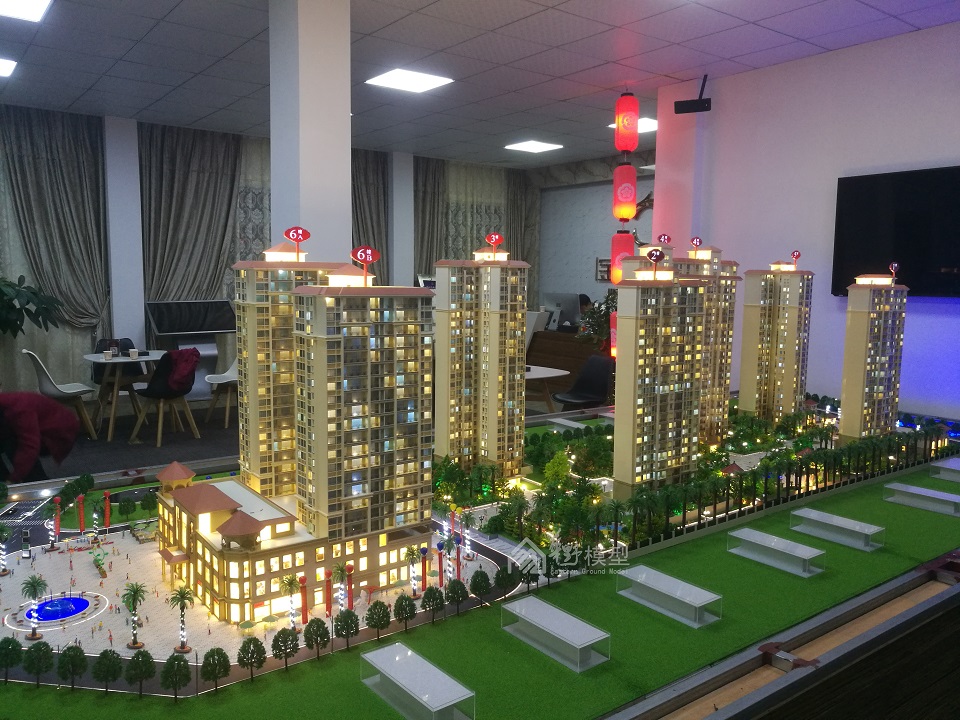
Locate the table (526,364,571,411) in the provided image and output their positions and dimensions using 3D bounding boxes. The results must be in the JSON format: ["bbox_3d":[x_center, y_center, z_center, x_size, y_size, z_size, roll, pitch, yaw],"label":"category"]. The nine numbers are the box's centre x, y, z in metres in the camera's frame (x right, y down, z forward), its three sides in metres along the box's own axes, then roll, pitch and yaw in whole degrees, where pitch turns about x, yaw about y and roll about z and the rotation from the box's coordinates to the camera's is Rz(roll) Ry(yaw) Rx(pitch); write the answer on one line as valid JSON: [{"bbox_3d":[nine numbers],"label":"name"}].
[{"bbox_3d":[0.301,0.465,6.687,0.800,0.745,0.800,-4,8,-37],"label":"table"}]

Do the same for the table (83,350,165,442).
[{"bbox_3d":[-3.255,0.307,7.127,0.800,0.725,0.760,-4,8,-37],"label":"table"}]

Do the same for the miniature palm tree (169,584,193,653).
[{"bbox_3d":[-0.736,0.640,1.844,0.061,0.169,0.061,-4,8,-37],"label":"miniature palm tree"}]

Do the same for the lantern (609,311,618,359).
[{"bbox_3d":[1.230,-0.208,6.495,0.197,0.500,0.197,-4,8,-37],"label":"lantern"}]

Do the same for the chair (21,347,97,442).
[{"bbox_3d":[-3.921,0.335,6.999,0.550,0.840,0.490,-4,8,-37],"label":"chair"}]

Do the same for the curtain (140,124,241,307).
[{"bbox_3d":[-3.342,-1.126,8.822,1.200,3.050,0.180,-4,8,-37],"label":"curtain"}]

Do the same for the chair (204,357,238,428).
[{"bbox_3d":[-2.508,0.248,7.708,0.530,0.820,0.480,-6,9,-44],"label":"chair"}]

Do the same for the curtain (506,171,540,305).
[{"bbox_3d":[0.683,-1.431,11.874,0.720,3.050,0.180,-4,8,-37],"label":"curtain"}]

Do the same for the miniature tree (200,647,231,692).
[{"bbox_3d":[-0.581,0.683,1.645,0.060,0.102,0.060,-4,8,-37],"label":"miniature tree"}]

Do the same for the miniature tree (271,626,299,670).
[{"bbox_3d":[-0.450,0.669,1.731,0.064,0.102,0.064,-4,8,-37],"label":"miniature tree"}]

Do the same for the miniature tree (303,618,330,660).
[{"bbox_3d":[-0.388,0.668,1.790,0.061,0.102,0.061,1,6,0],"label":"miniature tree"}]

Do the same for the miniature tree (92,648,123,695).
[{"bbox_3d":[-0.830,0.691,1.664,0.063,0.107,0.063,-4,8,-37],"label":"miniature tree"}]

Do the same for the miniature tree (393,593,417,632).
[{"bbox_3d":[-0.191,0.655,1.928,0.059,0.101,0.059,1,6,0],"label":"miniature tree"}]

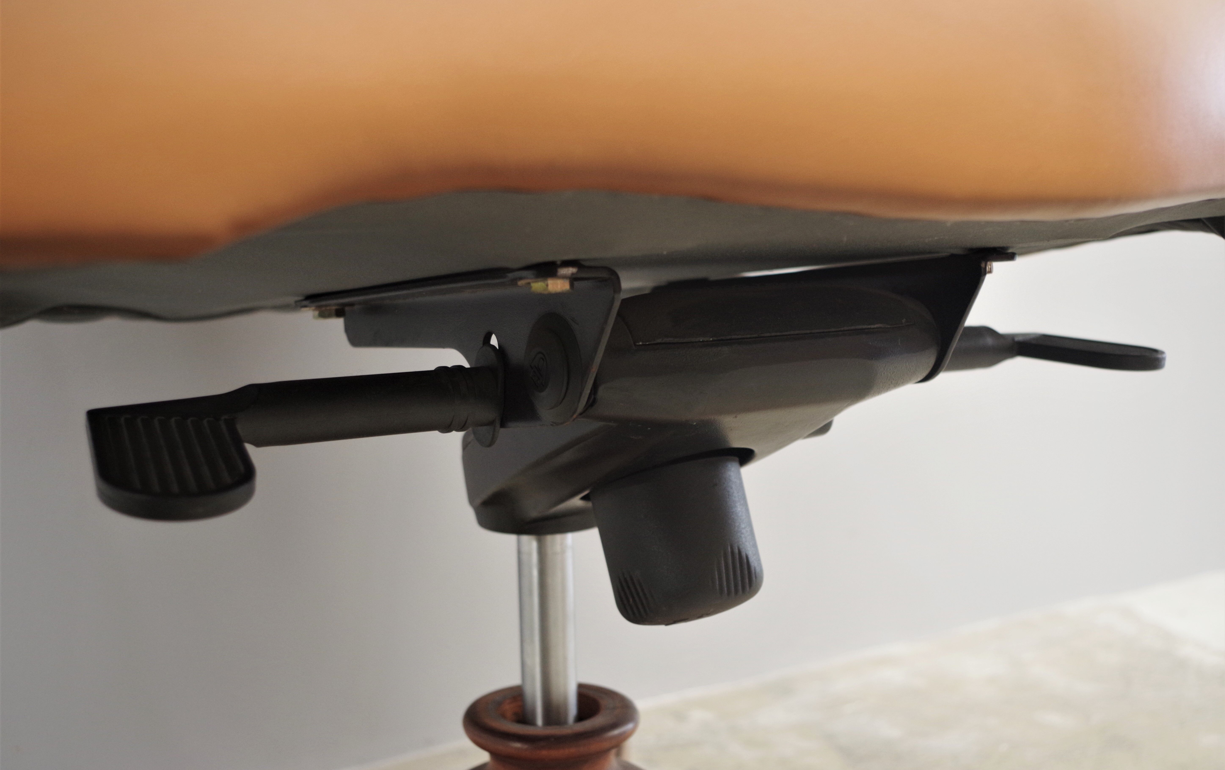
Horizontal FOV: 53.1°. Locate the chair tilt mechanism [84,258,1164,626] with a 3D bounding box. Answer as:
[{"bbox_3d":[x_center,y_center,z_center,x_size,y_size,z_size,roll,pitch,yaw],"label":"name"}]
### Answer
[{"bbox_3d":[0.011,0.024,0.569,0.496,0.164,0.250,-6,7,-35],"label":"chair tilt mechanism"}]

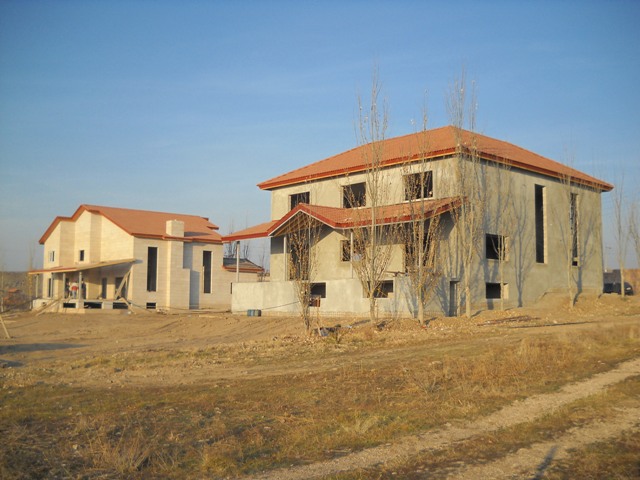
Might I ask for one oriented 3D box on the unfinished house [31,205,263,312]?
[{"bbox_3d":[-18.261,2.209,72.520,21.200,10.300,14.500,6,-8,-43],"label":"unfinished house"}]

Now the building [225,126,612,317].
[{"bbox_3d":[6.902,-0.725,48.075,20.900,11.900,17.500,6,-8,-43],"label":"building"}]

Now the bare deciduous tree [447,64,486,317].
[{"bbox_3d":[7.539,-2.458,36.245,2.000,12.800,2.000,1,-6,0],"label":"bare deciduous tree"}]

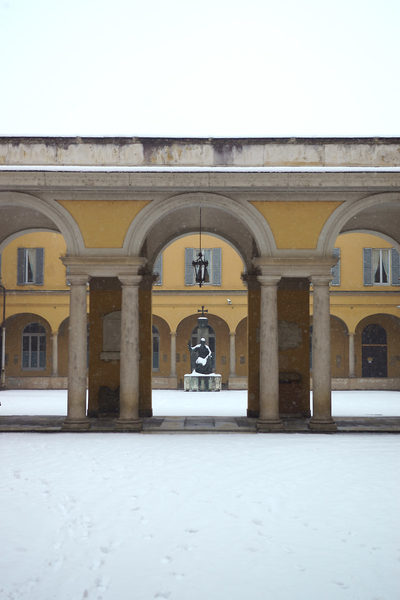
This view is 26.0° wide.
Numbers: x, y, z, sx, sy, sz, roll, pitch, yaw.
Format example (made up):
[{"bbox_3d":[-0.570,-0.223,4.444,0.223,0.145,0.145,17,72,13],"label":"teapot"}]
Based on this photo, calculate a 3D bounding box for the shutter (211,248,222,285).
[{"bbox_3d":[0.921,-1.758,46.117,0.479,1.978,0.060,0,-4,0],"label":"shutter"}]

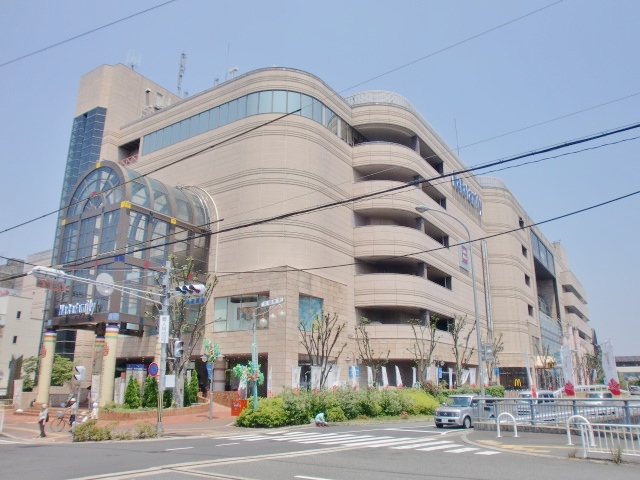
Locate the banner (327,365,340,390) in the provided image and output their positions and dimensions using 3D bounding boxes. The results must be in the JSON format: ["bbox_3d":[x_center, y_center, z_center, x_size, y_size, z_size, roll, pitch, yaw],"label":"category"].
[{"bbox_3d":[0.865,8.905,33.126,0.620,1.720,0.120,2,-16,-5],"label":"banner"}]

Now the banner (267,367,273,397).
[{"bbox_3d":[-2.956,8.334,30.378,0.120,1.740,0.500,-9,-18,29],"label":"banner"}]

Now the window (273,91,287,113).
[{"bbox_3d":[-3.473,-11.917,44.683,1.240,2.190,0.120,0,-16,0],"label":"window"}]

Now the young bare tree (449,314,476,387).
[{"bbox_3d":[12.538,10.748,45.862,2.300,8.303,2.300,-4,-17,15],"label":"young bare tree"}]

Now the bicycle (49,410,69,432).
[{"bbox_3d":[-12.171,8.778,25.060,1.700,1.030,0.570,5,-16,-17],"label":"bicycle"}]

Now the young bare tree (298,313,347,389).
[{"bbox_3d":[0.172,8.017,35.674,3.000,6.330,3.300,0,-16,0],"label":"young bare tree"}]

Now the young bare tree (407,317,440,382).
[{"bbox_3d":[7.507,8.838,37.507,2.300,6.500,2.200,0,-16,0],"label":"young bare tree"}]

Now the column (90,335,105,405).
[{"bbox_3d":[-17.327,9.930,40.109,0.820,5.080,0.820,-10,-19,32],"label":"column"}]

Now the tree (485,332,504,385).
[{"bbox_3d":[16.850,12.012,50.133,2.000,6.050,2.100,-10,-19,32],"label":"tree"}]

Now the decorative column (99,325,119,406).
[{"bbox_3d":[-16.257,9.644,39.889,1.000,6.230,1.000,-10,-19,32],"label":"decorative column"}]

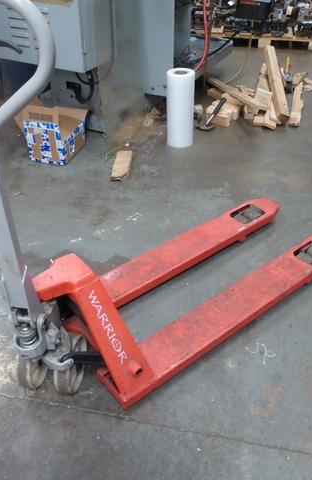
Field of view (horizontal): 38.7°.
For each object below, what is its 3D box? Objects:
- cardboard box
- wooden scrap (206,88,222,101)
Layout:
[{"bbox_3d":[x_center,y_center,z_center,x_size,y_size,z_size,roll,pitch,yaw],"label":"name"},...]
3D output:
[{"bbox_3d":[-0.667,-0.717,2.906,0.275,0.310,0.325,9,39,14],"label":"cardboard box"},{"bbox_3d":[0.504,-1.218,3.699,0.075,0.046,0.160,-25,43,-26],"label":"wooden scrap"}]

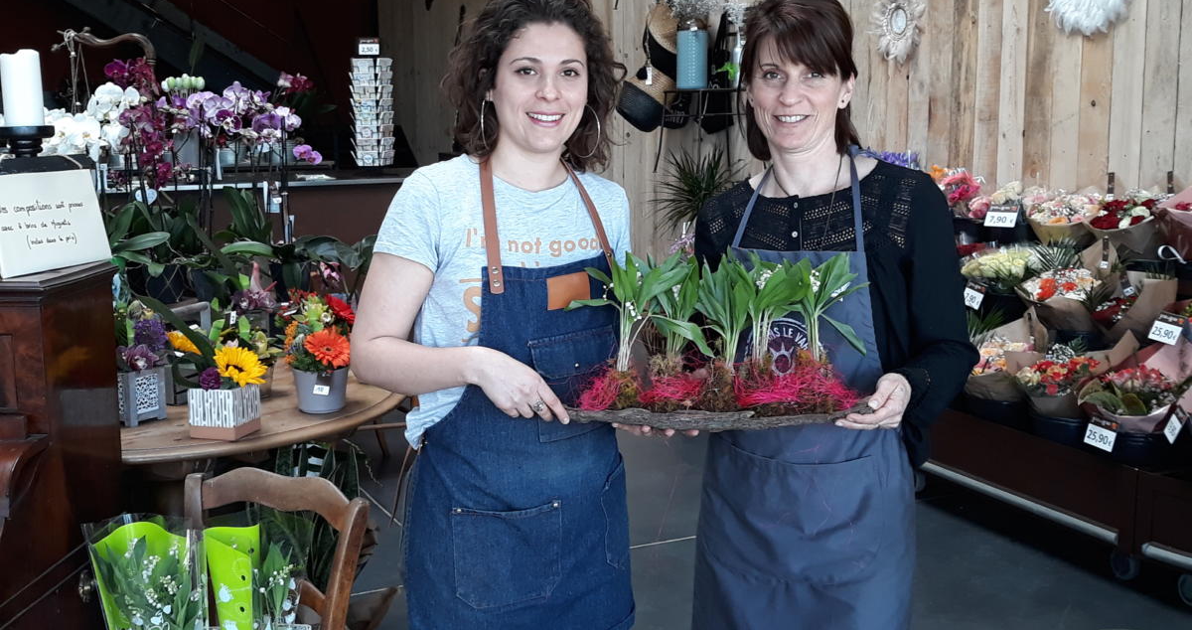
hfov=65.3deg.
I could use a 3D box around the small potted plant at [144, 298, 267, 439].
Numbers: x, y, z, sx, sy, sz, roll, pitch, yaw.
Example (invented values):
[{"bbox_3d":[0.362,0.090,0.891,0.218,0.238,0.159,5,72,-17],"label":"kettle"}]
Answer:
[{"bbox_3d":[-0.986,0.128,2.363,0.280,0.345,0.190,1,6,9],"label":"small potted plant"}]

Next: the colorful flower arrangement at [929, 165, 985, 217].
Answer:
[{"bbox_3d":[1.865,-0.642,4.830,0.230,0.250,0.250,-2,6,-18],"label":"colorful flower arrangement"}]

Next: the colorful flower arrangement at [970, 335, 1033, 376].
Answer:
[{"bbox_3d":[1.759,0.181,4.080,0.240,0.180,0.270,-2,6,-18],"label":"colorful flower arrangement"}]

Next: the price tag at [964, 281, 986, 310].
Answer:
[{"bbox_3d":[1.716,-0.088,4.220,0.012,0.107,0.134,17,10,-16],"label":"price tag"}]

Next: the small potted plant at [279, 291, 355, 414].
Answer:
[{"bbox_3d":[-0.801,0.102,2.663,0.210,0.335,0.200,-1,6,-9],"label":"small potted plant"}]

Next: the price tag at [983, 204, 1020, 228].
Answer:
[{"bbox_3d":[1.892,-0.460,4.330,0.134,0.107,0.012,9,-12,42],"label":"price tag"}]

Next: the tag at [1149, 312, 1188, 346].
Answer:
[{"bbox_3d":[2.143,0.050,3.480,0.012,0.107,0.134,19,7,-14],"label":"tag"}]

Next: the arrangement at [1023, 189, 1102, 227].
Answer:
[{"bbox_3d":[2.091,-0.477,4.150,0.270,0.190,0.300,-2,6,-18],"label":"arrangement"}]

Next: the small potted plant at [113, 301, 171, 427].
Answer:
[{"bbox_3d":[-1.236,0.127,2.504,0.150,0.325,0.150,2,6,24],"label":"small potted plant"}]

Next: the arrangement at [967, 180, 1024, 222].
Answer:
[{"bbox_3d":[1.952,-0.552,4.550,0.220,0.200,0.240,-2,6,-18],"label":"arrangement"}]

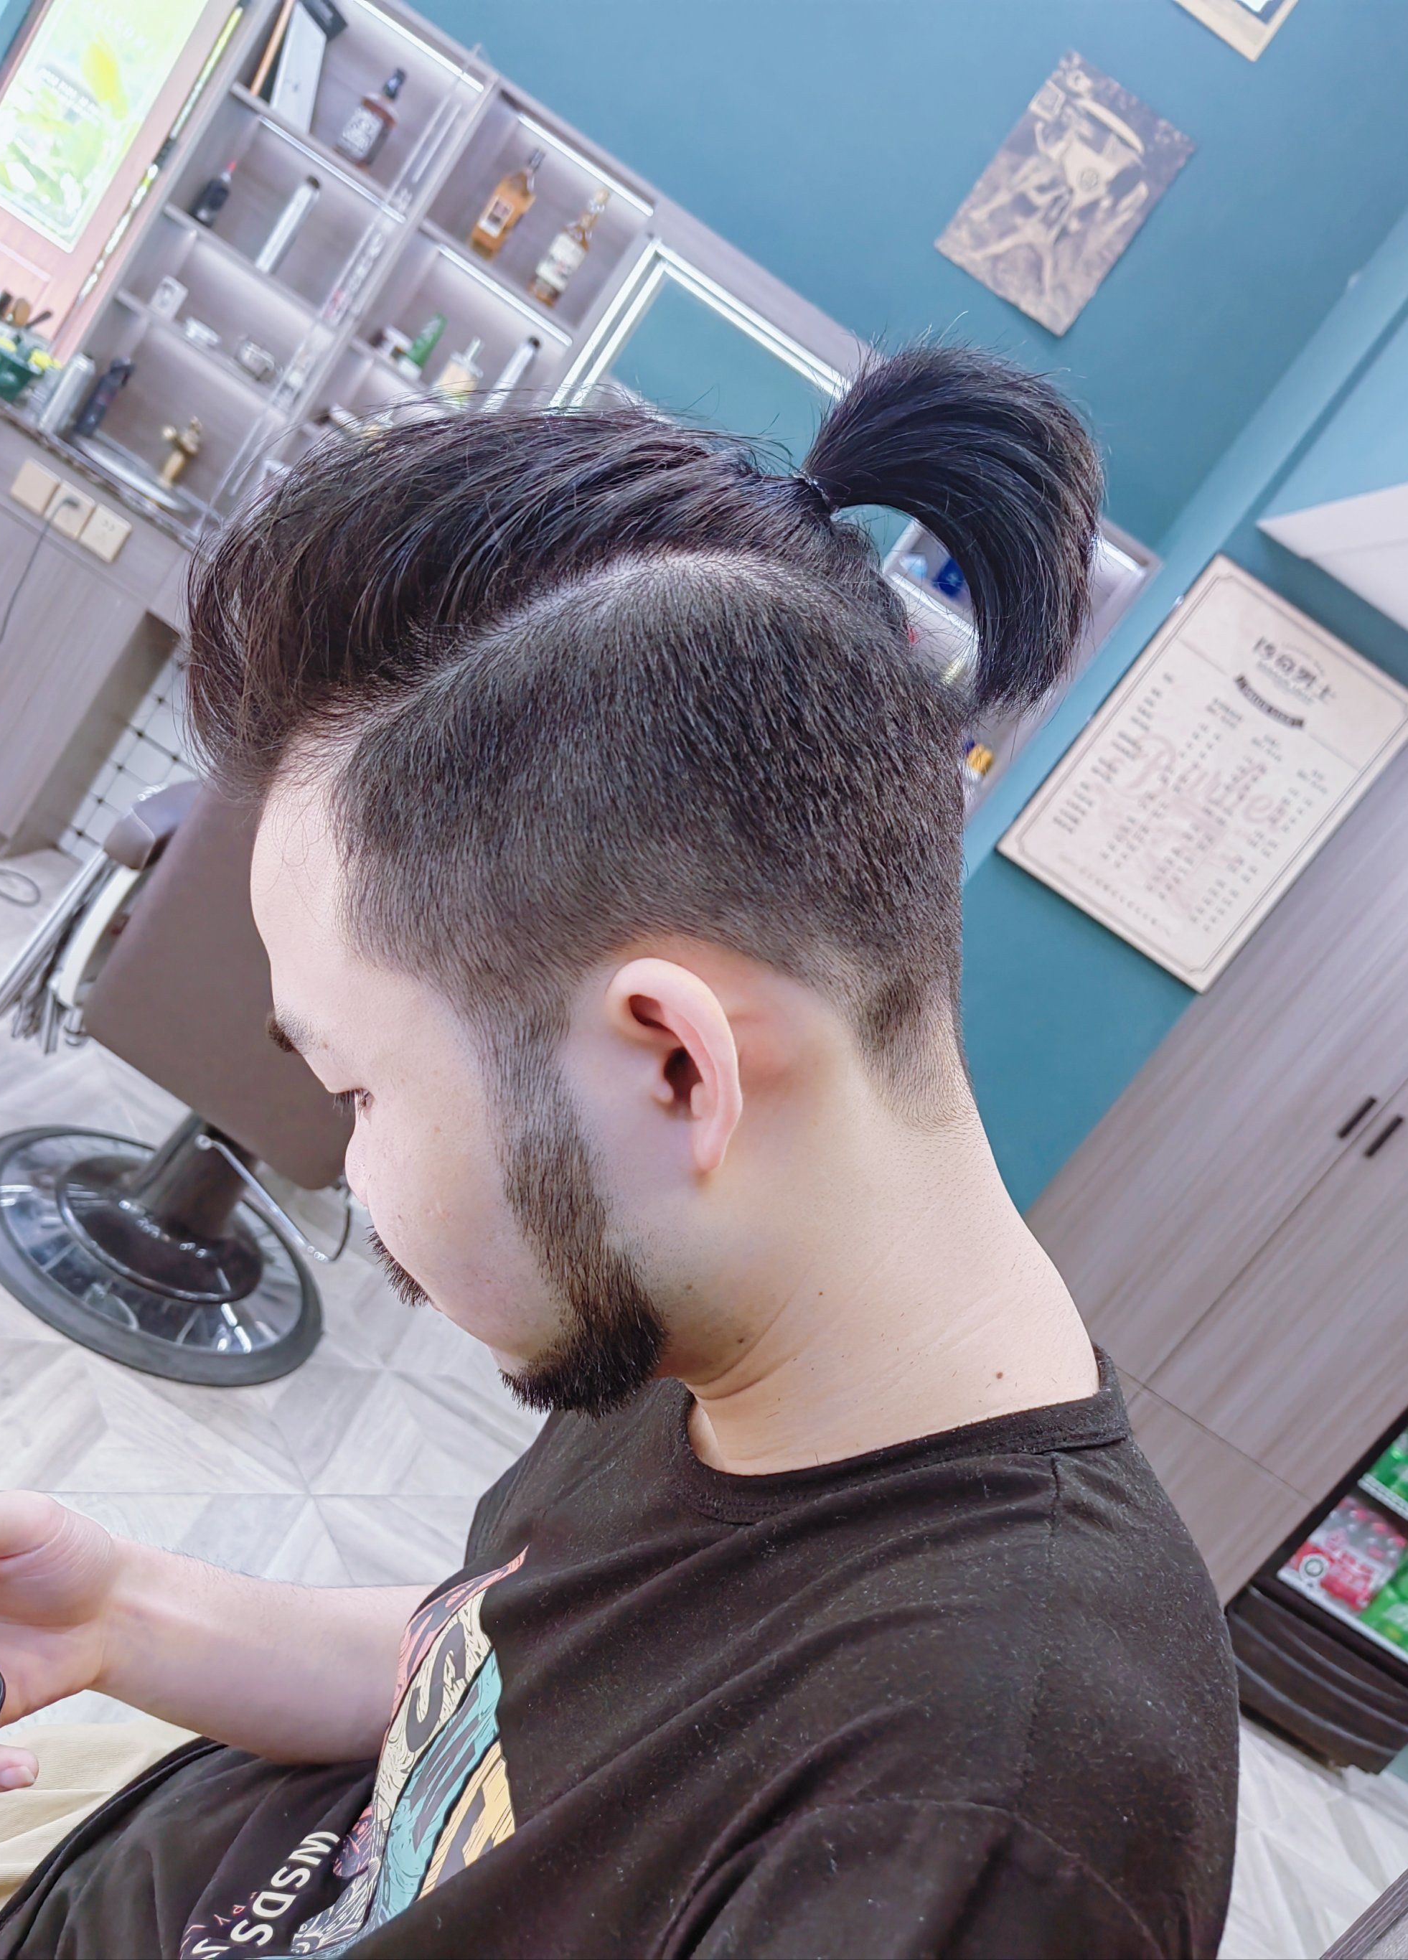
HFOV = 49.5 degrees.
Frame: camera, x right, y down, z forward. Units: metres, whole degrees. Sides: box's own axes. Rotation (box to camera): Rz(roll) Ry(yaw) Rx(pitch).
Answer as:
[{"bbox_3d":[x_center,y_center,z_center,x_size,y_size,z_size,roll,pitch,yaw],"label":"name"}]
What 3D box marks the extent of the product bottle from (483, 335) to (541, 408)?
[{"bbox_3d":[-0.461,-1.400,3.594,0.043,0.236,0.043,33,12,-18],"label":"product bottle"}]

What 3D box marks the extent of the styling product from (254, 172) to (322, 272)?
[{"bbox_3d":[-0.972,-1.768,3.585,0.043,0.241,0.043,31,12,-25],"label":"styling product"}]

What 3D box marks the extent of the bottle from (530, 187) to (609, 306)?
[{"bbox_3d":[-0.307,-1.694,3.528,0.076,0.285,0.074,34,11,-11],"label":"bottle"}]

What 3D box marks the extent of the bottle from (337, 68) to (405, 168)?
[{"bbox_3d":[-0.757,-1.989,3.525,0.076,0.233,0.074,34,11,-10],"label":"bottle"}]

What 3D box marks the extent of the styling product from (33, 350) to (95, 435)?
[{"bbox_3d":[-1.423,-1.319,3.416,0.048,0.179,0.048,30,13,-28],"label":"styling product"}]

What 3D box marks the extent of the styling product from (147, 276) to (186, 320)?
[{"bbox_3d":[-1.285,-1.636,3.670,0.057,0.085,0.036,33,12,-16],"label":"styling product"}]

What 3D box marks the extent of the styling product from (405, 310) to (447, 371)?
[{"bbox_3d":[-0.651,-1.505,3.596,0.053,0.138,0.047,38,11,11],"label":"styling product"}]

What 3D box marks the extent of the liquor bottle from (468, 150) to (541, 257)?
[{"bbox_3d":[-0.452,-1.795,3.540,0.074,0.278,0.067,35,12,-4],"label":"liquor bottle"}]

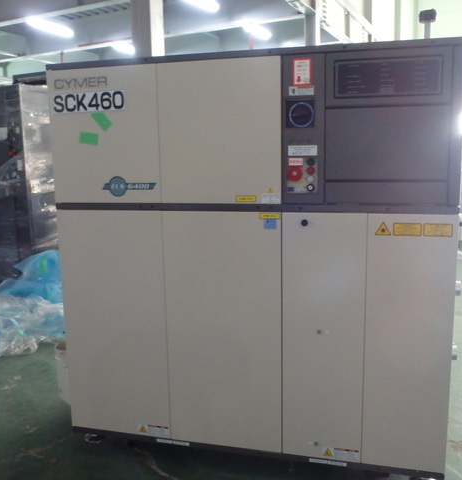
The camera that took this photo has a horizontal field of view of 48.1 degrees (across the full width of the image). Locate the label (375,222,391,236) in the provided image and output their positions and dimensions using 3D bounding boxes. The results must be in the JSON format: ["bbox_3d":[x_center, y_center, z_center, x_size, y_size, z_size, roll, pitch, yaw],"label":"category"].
[{"bbox_3d":[0.597,-0.044,2.032,0.062,0.053,0.004,1,9,14],"label":"label"}]

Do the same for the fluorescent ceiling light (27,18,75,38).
[{"bbox_3d":[-3.776,-4.437,10.800,0.200,0.100,1.220,4,10,28],"label":"fluorescent ceiling light"}]

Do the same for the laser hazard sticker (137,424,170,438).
[{"bbox_3d":[-0.362,0.892,2.427,0.152,0.050,0.004,1,9,14],"label":"laser hazard sticker"}]

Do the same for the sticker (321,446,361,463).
[{"bbox_3d":[0.470,0.915,2.213,0.153,0.050,0.004,1,9,14],"label":"sticker"}]

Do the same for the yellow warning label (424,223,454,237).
[{"bbox_3d":[0.793,-0.037,1.982,0.105,0.051,0.004,1,9,14],"label":"yellow warning label"}]

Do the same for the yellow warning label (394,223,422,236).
[{"bbox_3d":[0.685,-0.040,2.009,0.106,0.051,0.004,1,9,14],"label":"yellow warning label"}]

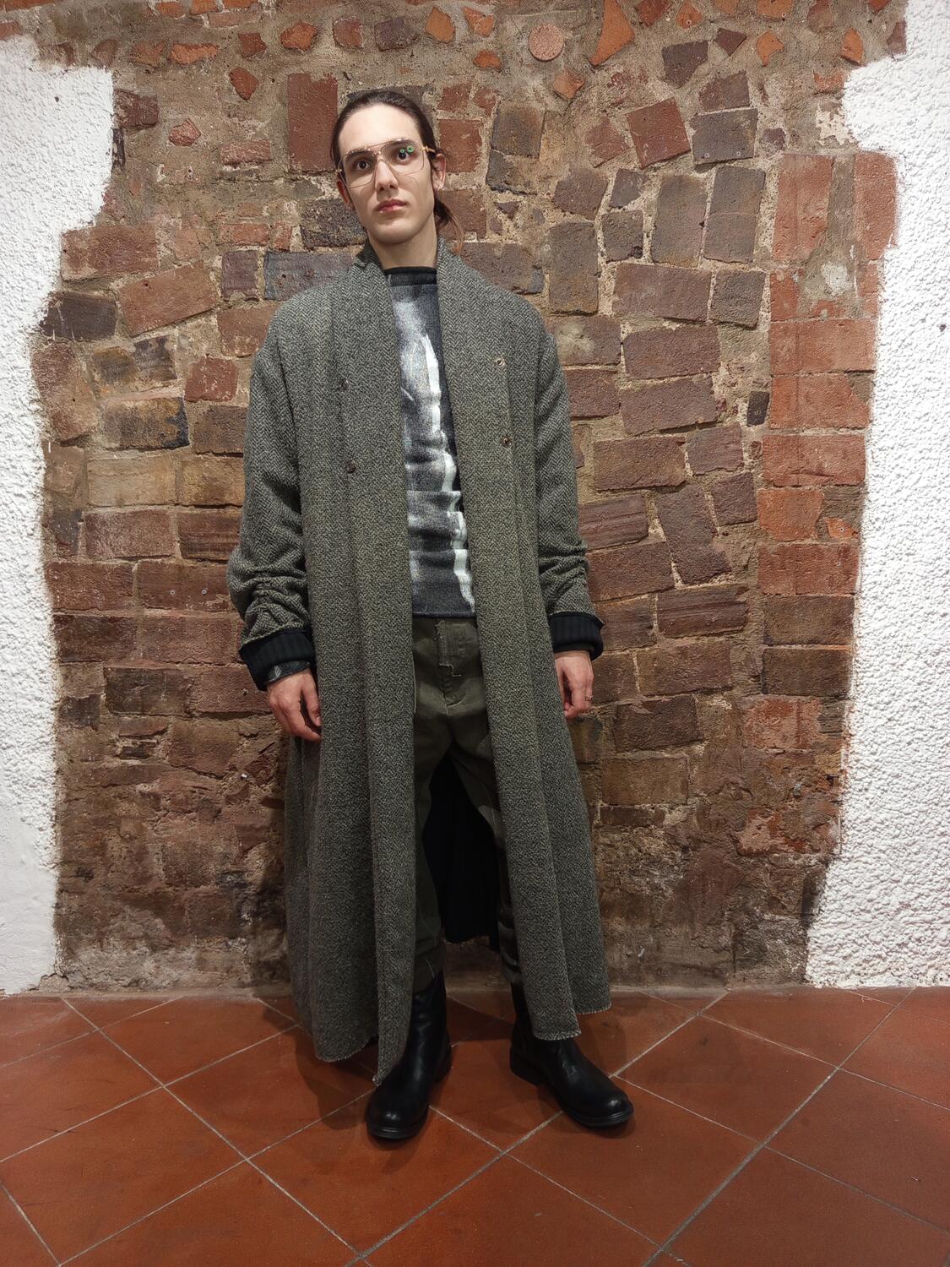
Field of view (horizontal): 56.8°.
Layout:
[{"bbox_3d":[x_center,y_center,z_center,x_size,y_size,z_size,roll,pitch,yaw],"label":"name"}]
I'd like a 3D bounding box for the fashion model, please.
[{"bbox_3d":[-0.092,-0.036,1.598,0.690,1.776,0.380,-2,4,-8],"label":"fashion model"}]

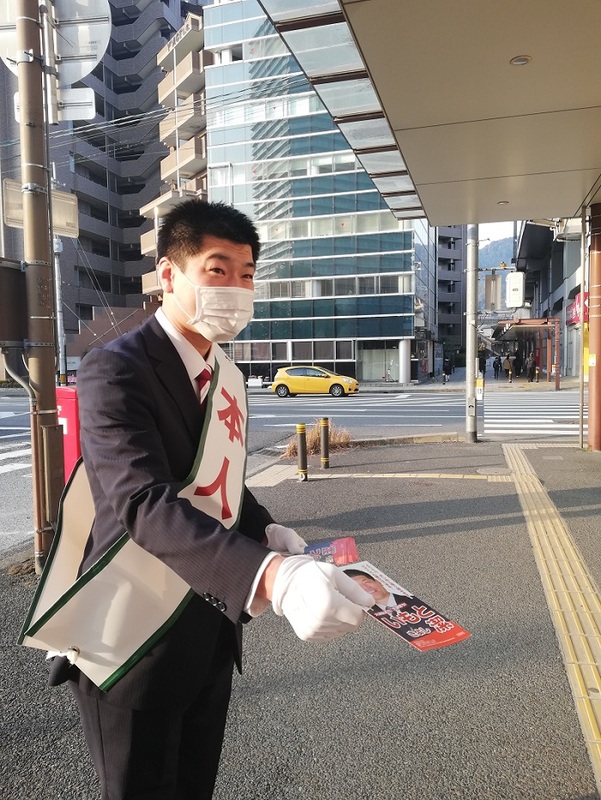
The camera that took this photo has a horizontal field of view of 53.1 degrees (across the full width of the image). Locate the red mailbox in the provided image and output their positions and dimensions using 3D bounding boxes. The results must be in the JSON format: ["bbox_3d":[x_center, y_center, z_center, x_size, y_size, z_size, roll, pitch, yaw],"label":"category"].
[{"bbox_3d":[-1.755,0.523,4.903,0.480,1.270,0.470,2,4,34],"label":"red mailbox"}]

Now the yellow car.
[{"bbox_3d":[0.725,-0.855,27.850,3.995,1.445,1.695,0,4,15],"label":"yellow car"}]

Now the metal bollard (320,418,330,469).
[{"bbox_3d":[0.340,0.597,8.245,0.113,0.700,0.113,-1,4,0],"label":"metal bollard"}]

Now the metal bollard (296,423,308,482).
[{"bbox_3d":[0.032,0.649,7.414,0.116,0.710,0.116,-1,4,0],"label":"metal bollard"}]

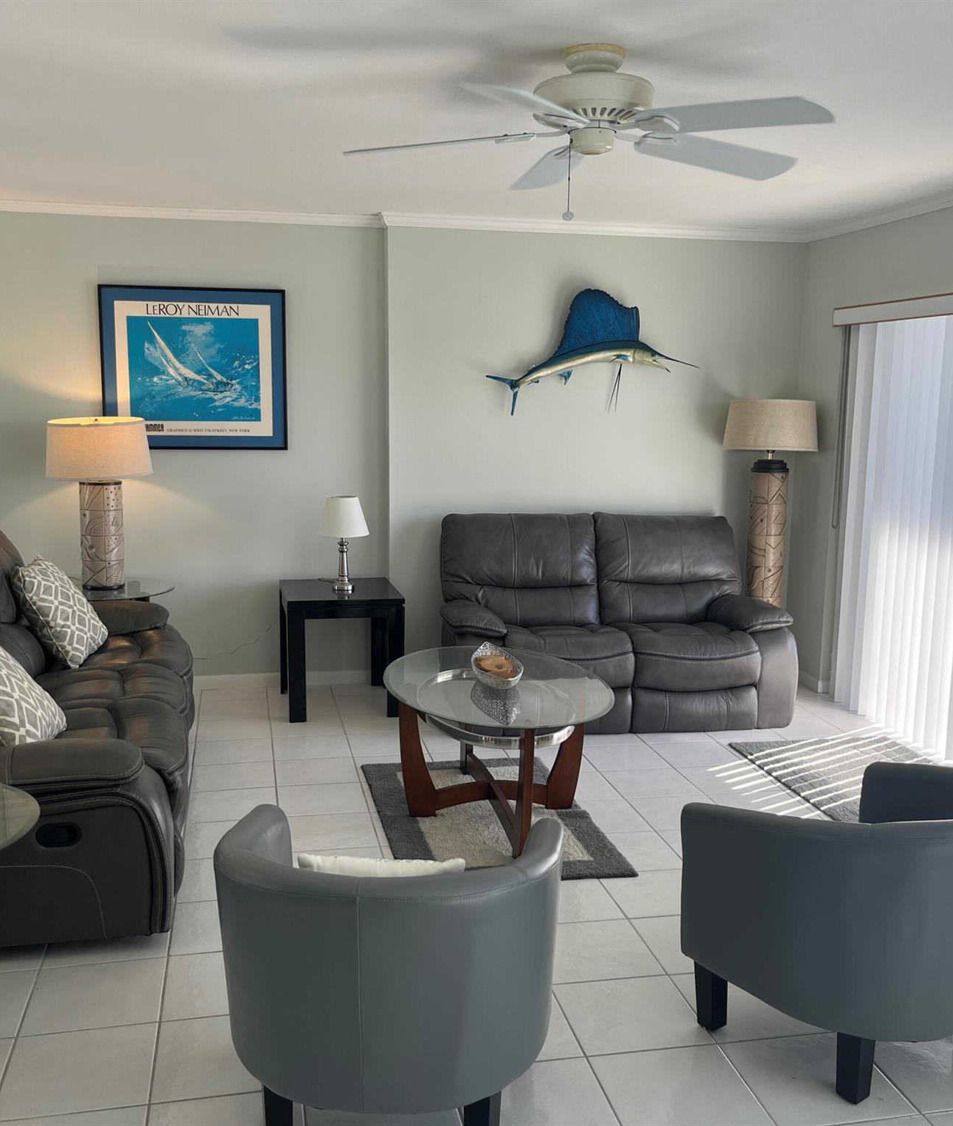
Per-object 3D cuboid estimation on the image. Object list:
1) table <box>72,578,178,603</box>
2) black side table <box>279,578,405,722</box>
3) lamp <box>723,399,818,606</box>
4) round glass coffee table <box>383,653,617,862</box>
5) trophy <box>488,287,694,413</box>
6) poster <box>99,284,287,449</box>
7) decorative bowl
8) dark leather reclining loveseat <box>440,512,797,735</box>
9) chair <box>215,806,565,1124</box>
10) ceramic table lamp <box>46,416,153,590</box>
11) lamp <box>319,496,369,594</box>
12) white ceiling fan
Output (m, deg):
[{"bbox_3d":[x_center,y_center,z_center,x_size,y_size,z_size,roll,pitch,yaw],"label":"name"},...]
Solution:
[{"bbox_3d":[-1.829,0.426,5.496,0.645,0.606,0.645,-1,9,-12],"label":"table"},{"bbox_3d":[-0.690,0.423,5.709,0.558,0.588,0.612,-1,9,-12],"label":"black side table"},{"bbox_3d":[1.529,-0.072,5.965,0.531,1.569,0.531,-1,9,-12],"label":"lamp"},{"bbox_3d":[0.062,0.698,4.268,0.810,0.514,1.200,0,9,-8],"label":"round glass coffee table"},{"bbox_3d":[0.623,-1.097,5.910,1.160,0.660,0.180,-1,9,-10],"label":"trophy"},{"bbox_3d":[-1.416,-0.972,5.681,0.907,0.806,0.027,-1,9,-12],"label":"poster"},{"bbox_3d":[0.074,0.399,4.194,0.190,0.105,0.420,0,9,-9],"label":"decorative bowl"},{"bbox_3d":[0.638,0.252,5.673,1.781,0.981,0.941,-1,9,-12],"label":"dark leather reclining loveseat"},{"bbox_3d":[-0.189,0.873,2.435,0.739,0.679,0.638,2,8,5],"label":"chair"},{"bbox_3d":[-1.805,-0.285,5.419,0.490,0.820,0.490,-1,9,-12],"label":"ceramic table lamp"},{"bbox_3d":[-0.658,-0.092,5.589,0.250,0.470,0.250,-1,9,-12],"label":"lamp"},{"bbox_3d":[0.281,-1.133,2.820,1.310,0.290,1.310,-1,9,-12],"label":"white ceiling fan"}]

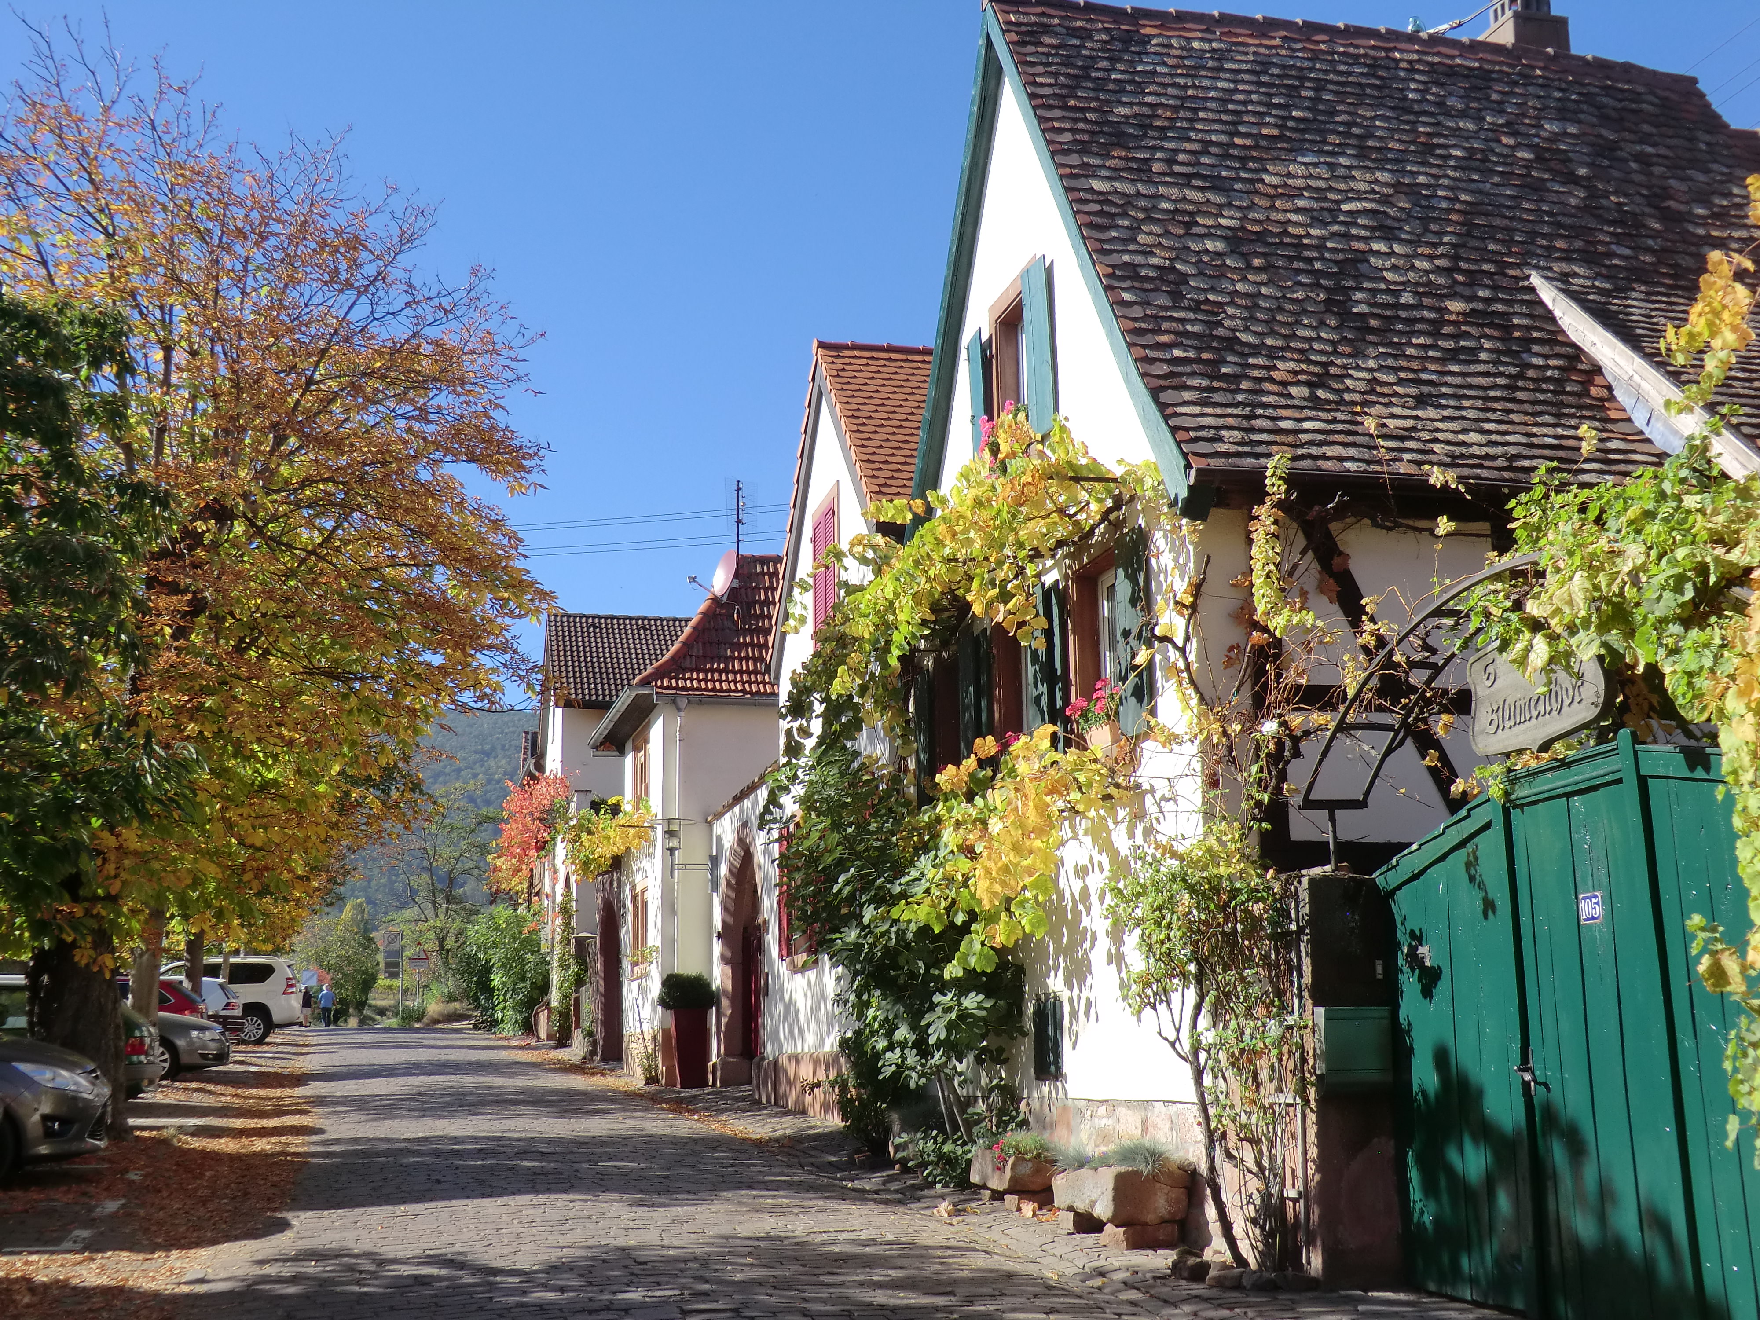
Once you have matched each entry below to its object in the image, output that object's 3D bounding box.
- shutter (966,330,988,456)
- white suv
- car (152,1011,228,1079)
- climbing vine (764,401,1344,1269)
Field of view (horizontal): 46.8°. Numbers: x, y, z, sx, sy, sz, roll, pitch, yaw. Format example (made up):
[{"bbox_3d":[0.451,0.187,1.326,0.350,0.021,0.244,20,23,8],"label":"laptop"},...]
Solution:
[{"bbox_3d":[0.774,-1.981,16.545,0.050,1.320,0.480,1,-12,-9],"label":"shutter"},{"bbox_3d":[-14.975,7.399,44.164,4.780,1.860,1.885,2,-9,-14],"label":"white suv"},{"bbox_3d":[-12.578,5.801,31.771,4.770,1.480,1.820,1,-9,-8],"label":"car"},{"bbox_3d":[0.930,1.388,15.074,1.950,5.250,6.500,2,-12,-14],"label":"climbing vine"}]

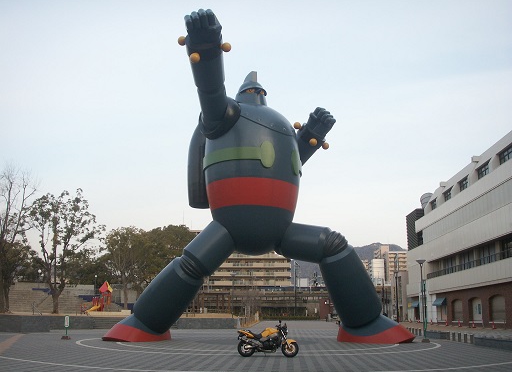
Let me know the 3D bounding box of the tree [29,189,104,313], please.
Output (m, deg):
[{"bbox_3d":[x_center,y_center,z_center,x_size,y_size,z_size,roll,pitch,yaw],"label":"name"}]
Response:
[{"bbox_3d":[-20.054,6.939,59.508,7.900,13.279,7.400,1,-13,0],"label":"tree"}]

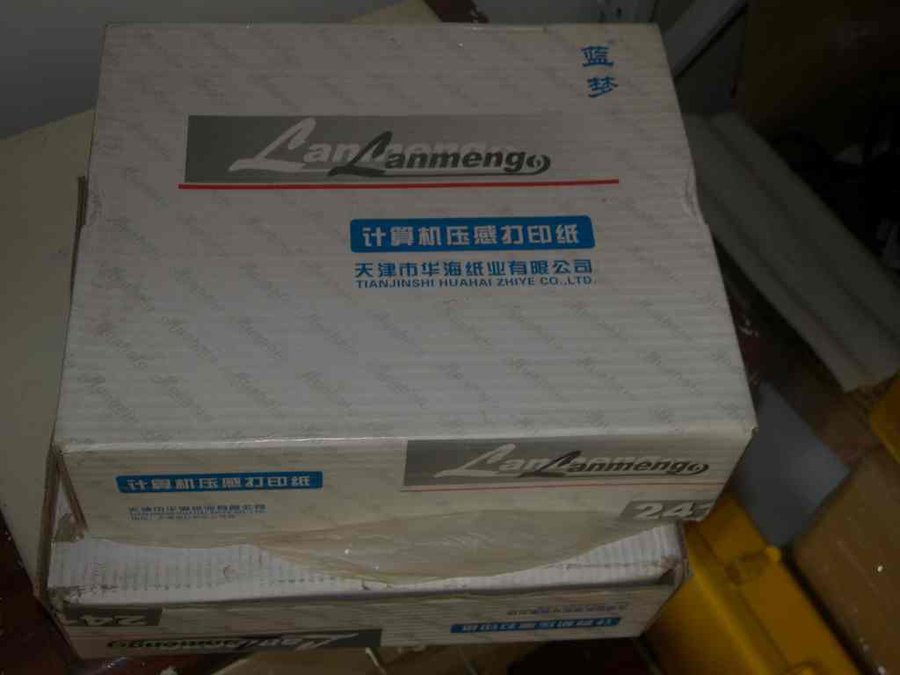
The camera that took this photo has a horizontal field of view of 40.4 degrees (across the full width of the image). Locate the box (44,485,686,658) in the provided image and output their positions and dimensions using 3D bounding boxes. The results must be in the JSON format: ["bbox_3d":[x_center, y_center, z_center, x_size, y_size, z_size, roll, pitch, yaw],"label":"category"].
[{"bbox_3d":[-0.046,0.034,0.659,0.288,0.086,0.246,-1,56,-6],"label":"box"}]

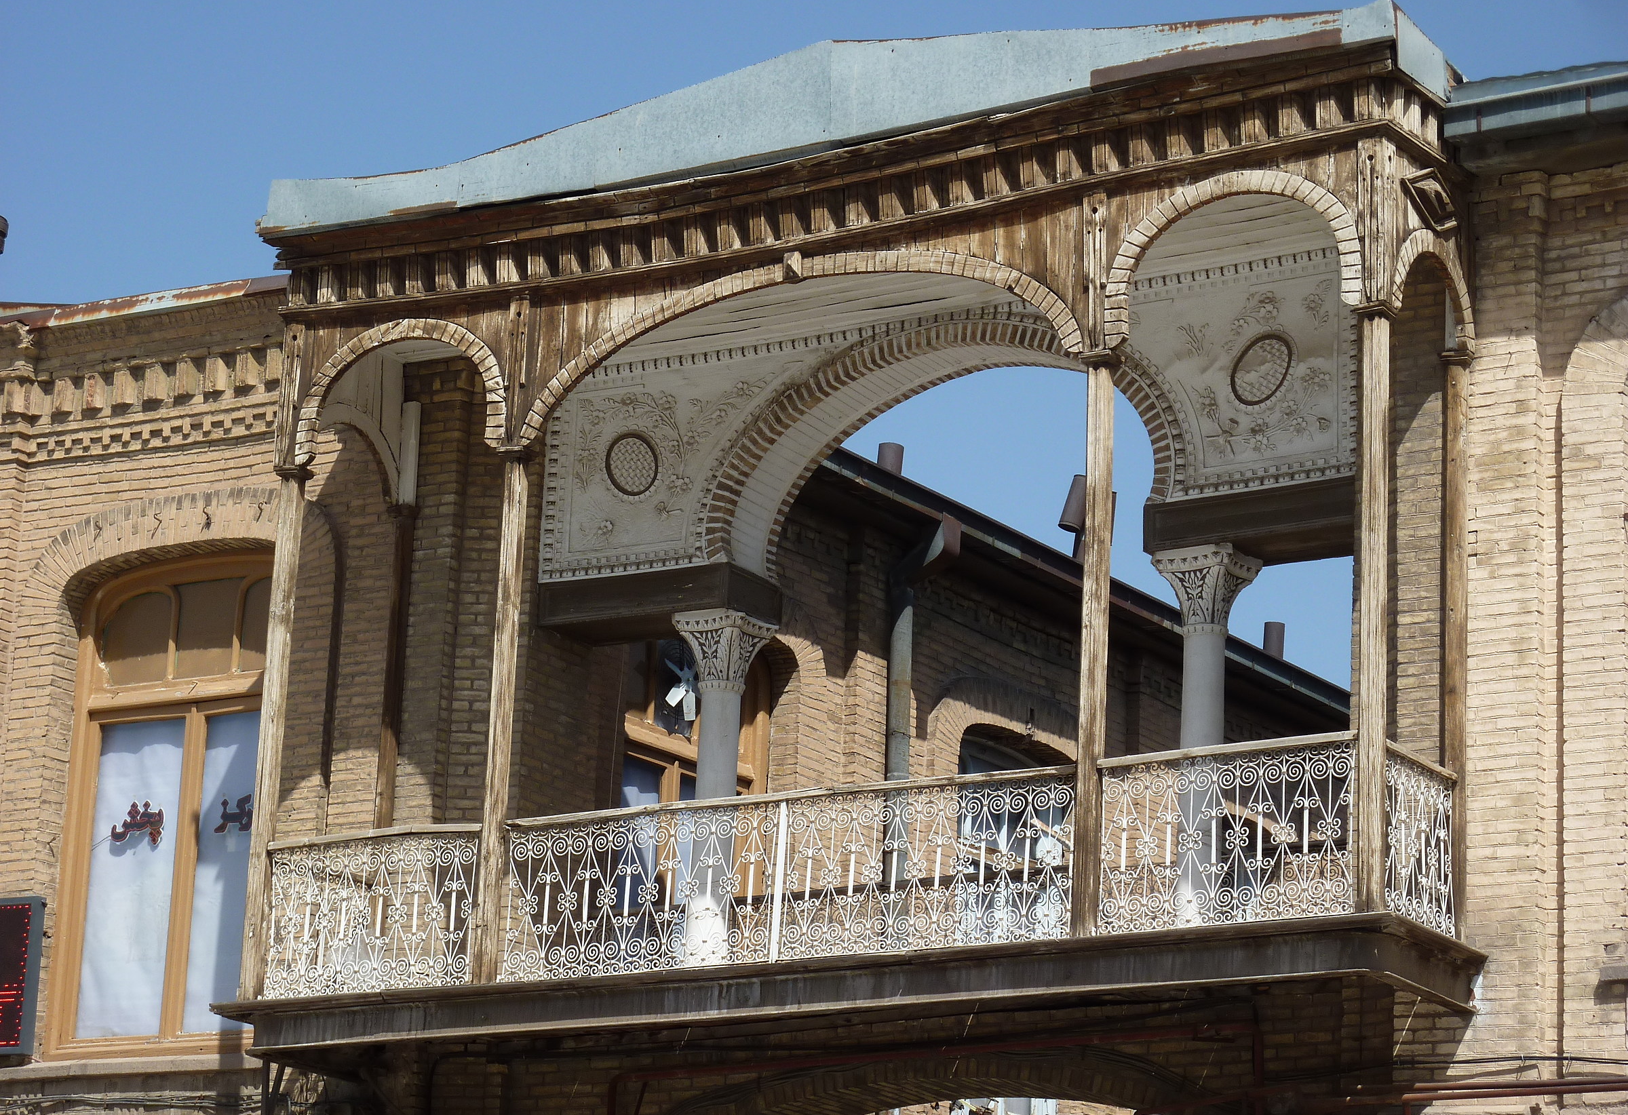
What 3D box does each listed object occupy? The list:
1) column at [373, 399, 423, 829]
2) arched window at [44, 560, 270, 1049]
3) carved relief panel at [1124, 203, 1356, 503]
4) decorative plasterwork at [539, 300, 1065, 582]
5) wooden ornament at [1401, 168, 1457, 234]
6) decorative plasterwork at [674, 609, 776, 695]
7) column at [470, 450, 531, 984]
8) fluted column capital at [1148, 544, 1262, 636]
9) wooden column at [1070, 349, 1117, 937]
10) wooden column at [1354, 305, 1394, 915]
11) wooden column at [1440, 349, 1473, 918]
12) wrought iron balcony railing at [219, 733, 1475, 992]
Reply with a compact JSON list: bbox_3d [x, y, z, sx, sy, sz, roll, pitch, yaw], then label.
[{"bbox_3d":[-2.282,0.761,26.264,0.151,3.348,0.151,-7,-17,32],"label":"column"},{"bbox_3d":[-3.460,1.329,27.091,1.696,2.819,0.162,-7,-17,32],"label":"arched window"},{"bbox_3d":[2.231,-0.975,25.567,1.386,1.337,0.119,-7,-19,31],"label":"carved relief panel"},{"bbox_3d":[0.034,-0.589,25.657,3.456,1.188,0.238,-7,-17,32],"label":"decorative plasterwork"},{"bbox_3d":[2.894,-1.697,22.956,0.076,0.302,0.594,-7,-17,32],"label":"wooden ornament"},{"bbox_3d":[-0.487,0.520,25.907,0.389,0.464,0.389,-7,-17,32],"label":"decorative plasterwork"},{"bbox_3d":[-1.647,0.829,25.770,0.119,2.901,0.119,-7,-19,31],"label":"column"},{"bbox_3d":[2.046,0.210,25.661,0.416,0.445,0.396,-7,-19,31],"label":"fluted column capital"},{"bbox_3d":[1.310,0.375,22.832,0.146,2.819,0.146,-7,-17,32],"label":"wooden column"},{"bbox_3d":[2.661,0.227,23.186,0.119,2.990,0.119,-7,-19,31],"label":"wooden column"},{"bbox_3d":[3.003,0.388,22.815,0.135,2.894,0.135,-7,-17,32],"label":"wooden column"},{"bbox_3d":[0.064,1.723,24.943,6.593,0.871,0.970,-7,-19,31],"label":"wrought iron balcony railing"}]

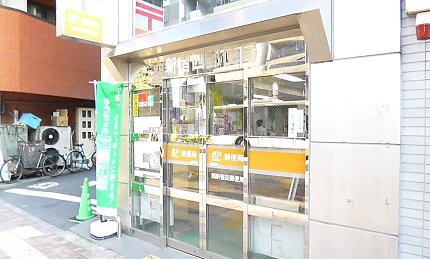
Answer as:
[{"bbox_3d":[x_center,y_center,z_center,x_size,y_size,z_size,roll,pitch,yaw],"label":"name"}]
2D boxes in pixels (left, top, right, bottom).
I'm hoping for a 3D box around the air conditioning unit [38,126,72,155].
[{"bbox_3d":[-5.332,0.548,9.806,0.340,1.280,0.945,1,1,37],"label":"air conditioning unit"}]

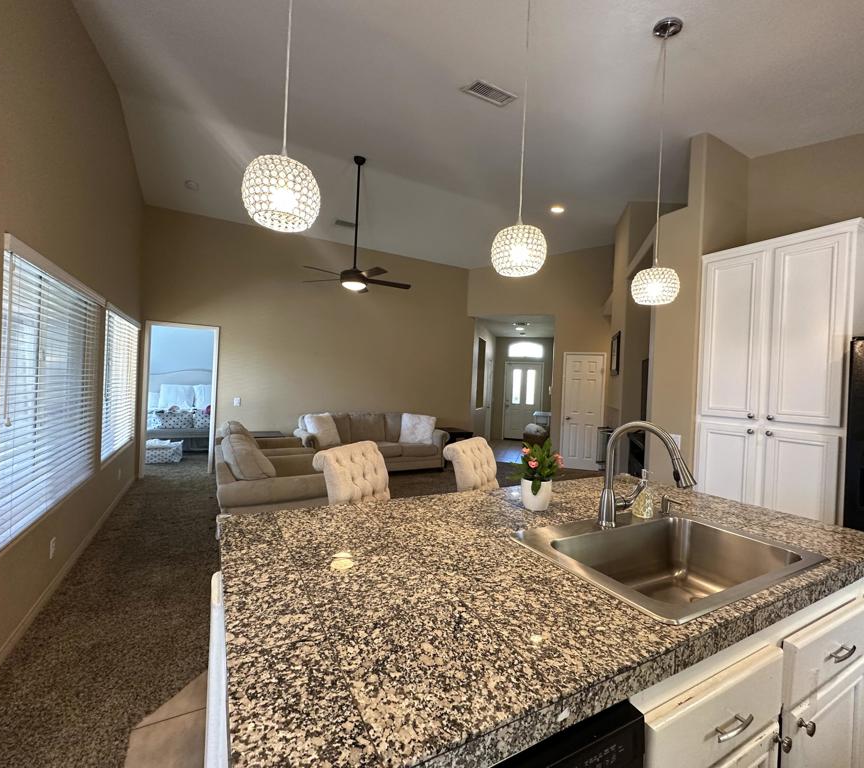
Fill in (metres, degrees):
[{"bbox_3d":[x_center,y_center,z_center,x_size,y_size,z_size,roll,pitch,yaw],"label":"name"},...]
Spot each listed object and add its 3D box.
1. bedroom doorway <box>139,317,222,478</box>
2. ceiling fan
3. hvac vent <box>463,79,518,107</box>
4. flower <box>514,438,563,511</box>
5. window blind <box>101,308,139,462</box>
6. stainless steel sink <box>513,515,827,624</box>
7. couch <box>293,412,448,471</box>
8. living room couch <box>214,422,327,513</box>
[{"bbox_3d":[-3.515,0.225,5.806,0.880,2.120,0.140,2,0,-28],"label":"bedroom doorway"},{"bbox_3d":[-0.895,-1.912,4.971,1.420,1.630,1.400,2,0,-28],"label":"ceiling fan"},{"bbox_3d":[0.423,-2.185,3.089,0.370,0.040,0.220,2,13,-28],"label":"hvac vent"},{"bbox_3d":[0.467,0.384,1.803,0.200,0.295,0.200,2,0,0],"label":"flower"},{"bbox_3d":[-3.446,0.002,4.625,0.060,1.460,1.870,2,0,-28],"label":"window blind"},{"bbox_3d":[0.778,0.668,1.375,0.840,0.240,0.550,2,0,-28],"label":"stainless steel sink"},{"bbox_3d":[-0.950,0.921,6.596,2.330,0.910,0.900,2,0,-28],"label":"couch"},{"bbox_3d":[-1.726,0.882,4.382,0.990,0.950,2.540,2,0,-28],"label":"living room couch"}]

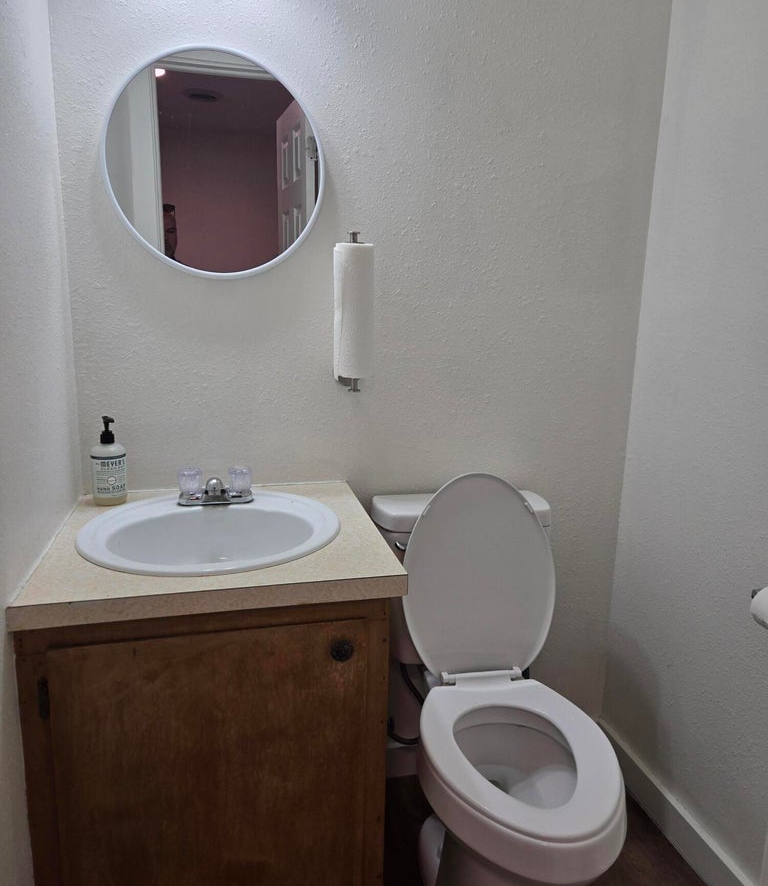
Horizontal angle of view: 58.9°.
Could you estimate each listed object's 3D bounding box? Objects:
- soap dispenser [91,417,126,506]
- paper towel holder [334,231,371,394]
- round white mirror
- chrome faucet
[{"bbox_3d":[-0.580,0.035,1.431,0.069,0.184,0.069,-8,15,-39],"label":"soap dispenser"},{"bbox_3d":[-0.070,-0.286,1.505,0.055,0.342,0.086,-2,12,-13],"label":"paper towel holder"},{"bbox_3d":[-0.344,-0.571,1.410,0.450,0.453,0.025,-2,12,-13],"label":"round white mirror"},{"bbox_3d":[-0.348,0.094,1.404,0.158,0.075,0.120,-2,12,-13],"label":"chrome faucet"}]

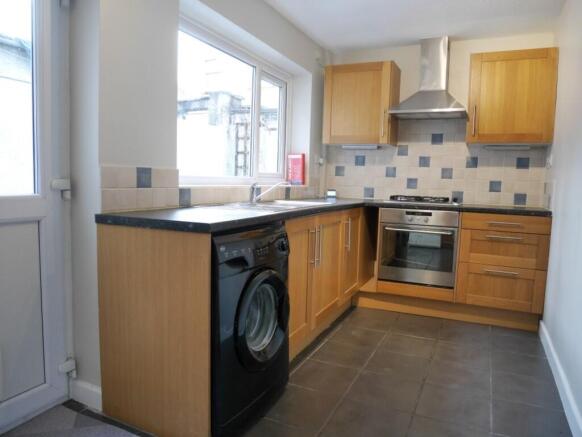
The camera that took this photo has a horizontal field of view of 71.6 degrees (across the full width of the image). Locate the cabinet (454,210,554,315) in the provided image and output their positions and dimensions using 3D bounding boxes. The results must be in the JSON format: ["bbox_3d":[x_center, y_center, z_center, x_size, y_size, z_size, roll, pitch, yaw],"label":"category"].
[{"bbox_3d":[1.661,0.301,3.209,0.586,0.699,0.570,3,5,26],"label":"cabinet"}]

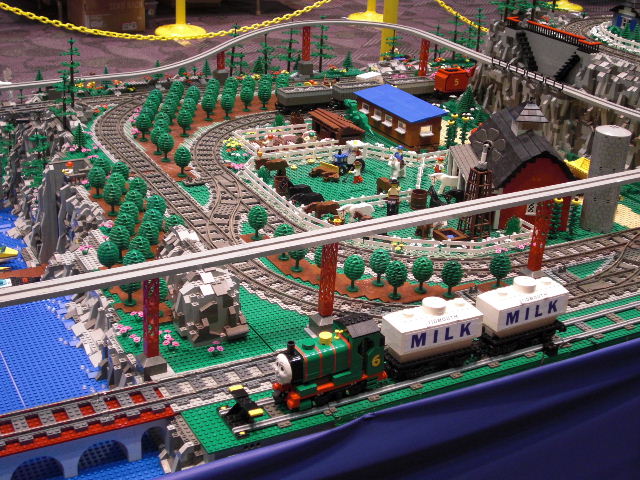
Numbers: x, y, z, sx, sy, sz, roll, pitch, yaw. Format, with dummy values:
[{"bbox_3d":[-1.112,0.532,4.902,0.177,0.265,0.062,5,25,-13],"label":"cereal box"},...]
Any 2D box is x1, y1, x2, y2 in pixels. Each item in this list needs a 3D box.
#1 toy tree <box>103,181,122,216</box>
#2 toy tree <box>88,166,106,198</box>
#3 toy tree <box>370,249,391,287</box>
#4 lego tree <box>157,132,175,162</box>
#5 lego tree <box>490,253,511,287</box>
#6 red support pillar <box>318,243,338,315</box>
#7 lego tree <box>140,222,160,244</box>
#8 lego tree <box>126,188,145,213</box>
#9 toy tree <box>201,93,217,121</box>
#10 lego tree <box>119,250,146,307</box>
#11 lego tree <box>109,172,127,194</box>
[{"bbox_3d":[-0.367,-0.074,1.717,0.033,0.060,0.033,-10,27,-27],"label":"toy tree"},{"bbox_3d":[-0.413,-0.107,1.784,0.033,0.062,0.033,-9,27,-27],"label":"toy tree"},{"bbox_3d":[0.095,0.044,1.514,0.034,0.059,0.034,4,25,4],"label":"toy tree"},{"bbox_3d":[-0.317,-0.193,1.989,0.033,0.062,0.033,-9,27,-27],"label":"lego tree"},{"bbox_3d":[0.286,0.050,1.522,0.034,0.059,0.034,8,25,11],"label":"lego tree"},{"bbox_3d":[0.012,0.053,1.356,0.017,0.114,0.017,-10,27,-27],"label":"red support pillar"},{"bbox_3d":[-0.279,-0.003,1.586,0.033,0.064,0.033,-1,25,-10],"label":"lego tree"},{"bbox_3d":[-0.328,-0.058,1.687,0.033,0.060,0.033,-10,27,-27],"label":"lego tree"},{"bbox_3d":[-0.262,-0.313,2.265,0.033,0.064,0.033,0,25,-7],"label":"toy tree"},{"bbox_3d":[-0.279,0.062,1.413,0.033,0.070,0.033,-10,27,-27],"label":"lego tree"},{"bbox_3d":[-0.371,-0.095,1.762,0.033,0.060,0.033,-10,27,-27],"label":"lego tree"}]

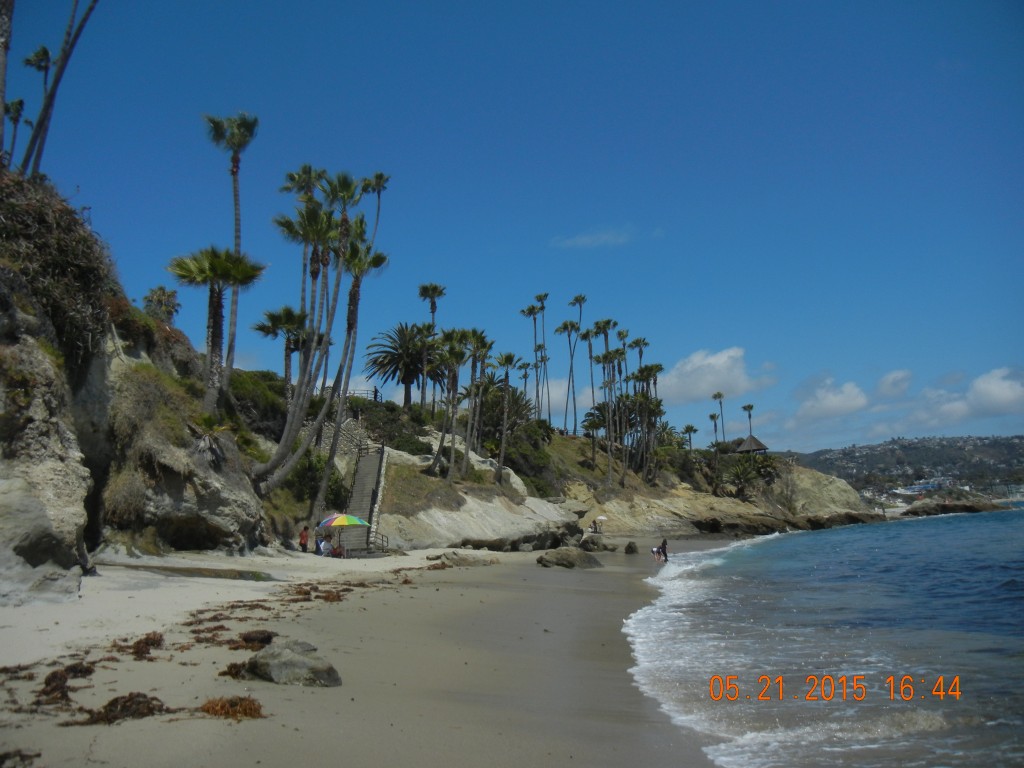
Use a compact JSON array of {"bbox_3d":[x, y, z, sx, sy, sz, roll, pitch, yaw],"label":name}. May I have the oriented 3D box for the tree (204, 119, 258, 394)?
[{"bbox_3d":[-16.751,-7.947,53.000,3.220,17.780,3.220,-2,-9,0],"label":"tree"}]

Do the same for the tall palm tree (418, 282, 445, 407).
[{"bbox_3d":[-7.704,-3.559,86.000,2.710,12.920,2.710,-2,-9,0],"label":"tall palm tree"}]

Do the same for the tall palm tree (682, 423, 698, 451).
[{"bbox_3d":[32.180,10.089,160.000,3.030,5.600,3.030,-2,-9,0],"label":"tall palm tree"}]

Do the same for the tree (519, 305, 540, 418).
[{"bbox_3d":[2.251,-2.626,108.000,2.430,14.460,2.430,-2,-9,0],"label":"tree"}]

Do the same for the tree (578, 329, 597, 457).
[{"bbox_3d":[10.038,1.228,118.000,2.510,18.130,2.510,-2,-9,0],"label":"tree"}]

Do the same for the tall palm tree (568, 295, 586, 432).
[{"bbox_3d":[10.110,-3.360,142.710,4.860,22.550,4.130,-3,-9,4],"label":"tall palm tree"}]

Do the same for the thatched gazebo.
[{"bbox_3d":[48.235,12.830,178.000,6.420,5.420,6.420,-2,-9,0],"label":"thatched gazebo"}]

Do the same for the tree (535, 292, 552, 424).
[{"bbox_3d":[5.680,-4.100,150.190,2.730,23.430,2.730,-3,-9,2],"label":"tree"}]

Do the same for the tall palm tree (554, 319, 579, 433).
[{"bbox_3d":[9.020,-1.230,137.400,4.050,18.240,4.050,-3,-9,4],"label":"tall palm tree"}]

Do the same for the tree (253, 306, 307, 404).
[{"bbox_3d":[-15.718,-1.821,60.000,3.650,7.010,3.650,-2,-9,0],"label":"tree"}]

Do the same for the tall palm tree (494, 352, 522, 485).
[{"bbox_3d":[-0.180,2.890,76.440,2.630,11.390,2.350,-3,-9,0],"label":"tall palm tree"}]

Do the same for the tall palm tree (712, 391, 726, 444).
[{"bbox_3d":[43.254,7.684,185.000,3.060,11.950,3.060,-2,-9,0],"label":"tall palm tree"}]

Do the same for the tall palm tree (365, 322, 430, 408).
[{"bbox_3d":[-10.700,-1.710,87.690,7.500,8.940,7.510,-2,-9,-7],"label":"tall palm tree"}]

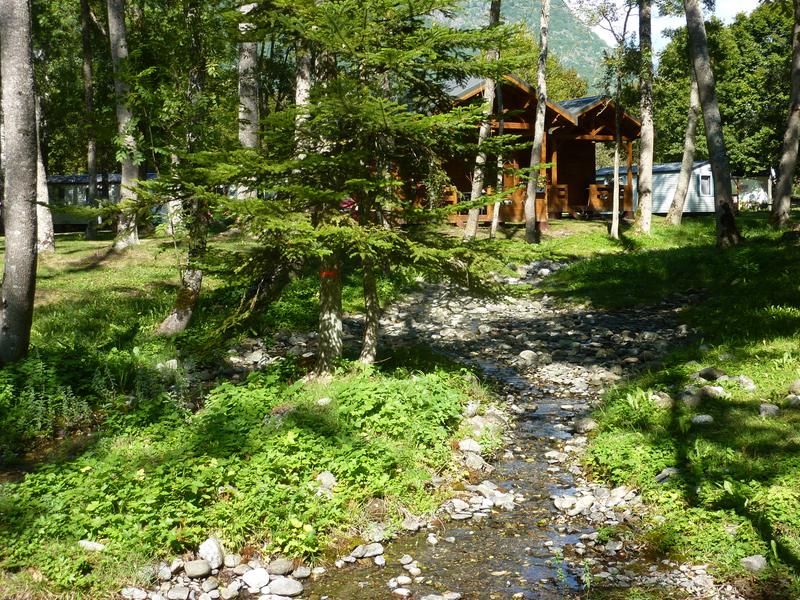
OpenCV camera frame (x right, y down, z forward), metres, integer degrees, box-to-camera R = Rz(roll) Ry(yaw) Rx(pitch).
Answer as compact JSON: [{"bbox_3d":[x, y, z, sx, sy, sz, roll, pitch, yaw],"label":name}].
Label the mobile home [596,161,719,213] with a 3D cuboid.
[{"bbox_3d":[13.799,-5.929,55.723,3.400,2.950,6.900,-5,6,-41],"label":"mobile home"}]

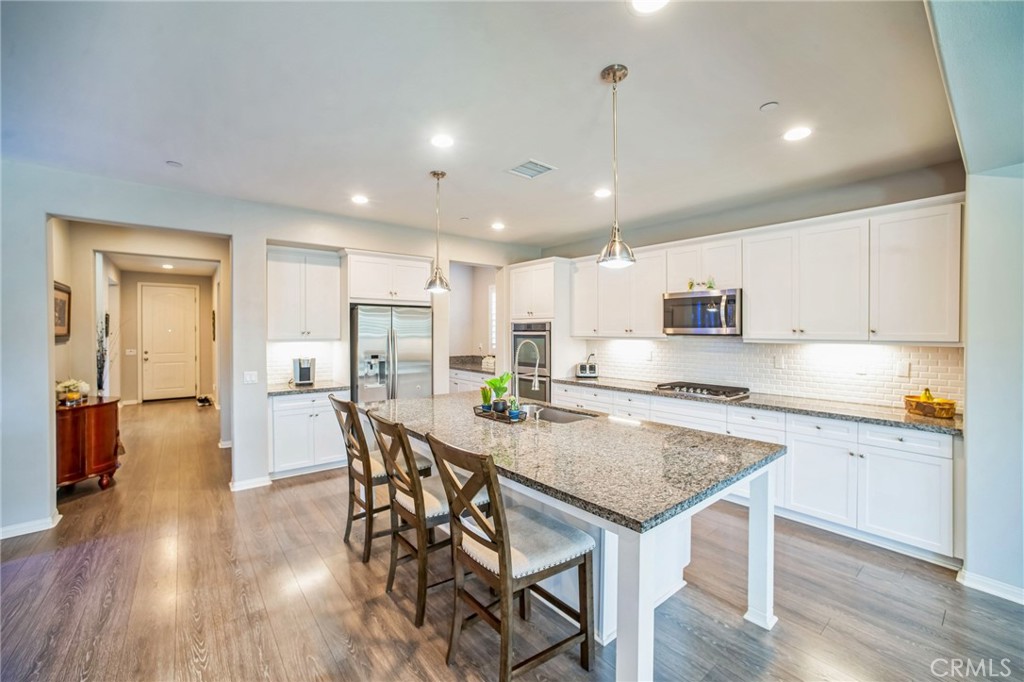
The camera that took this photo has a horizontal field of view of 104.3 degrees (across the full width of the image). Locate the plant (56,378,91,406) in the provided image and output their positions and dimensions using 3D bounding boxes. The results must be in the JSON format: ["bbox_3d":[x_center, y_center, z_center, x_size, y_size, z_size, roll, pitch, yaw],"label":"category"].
[{"bbox_3d":[-4.338,0.497,3.933,0.340,0.275,0.320,-1,1,-40],"label":"plant"}]

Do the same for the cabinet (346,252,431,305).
[{"bbox_3d":[-1.661,-0.739,5.102,1.035,0.565,0.610,-1,1,-40],"label":"cabinet"}]

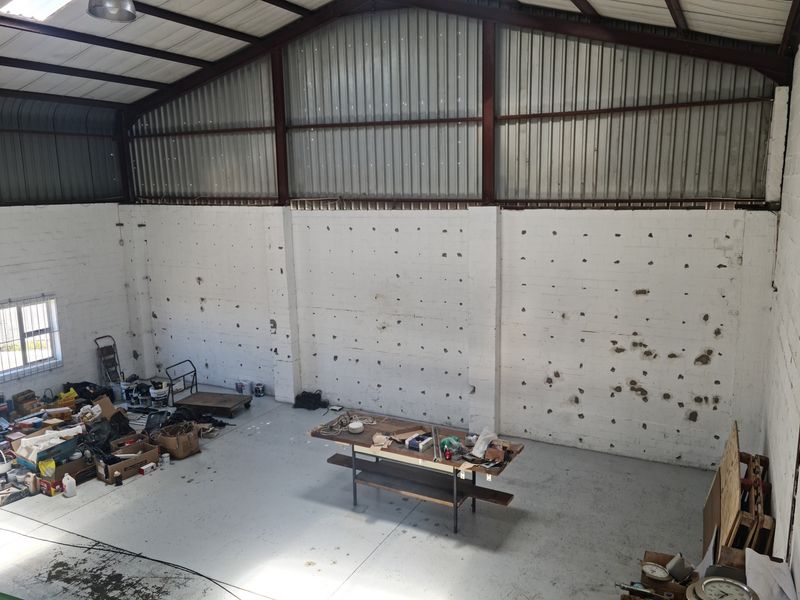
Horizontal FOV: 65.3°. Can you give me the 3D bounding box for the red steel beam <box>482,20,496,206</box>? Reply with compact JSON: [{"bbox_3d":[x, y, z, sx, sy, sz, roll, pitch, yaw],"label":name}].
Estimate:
[{"bbox_3d":[1.379,-2.846,9.610,0.185,2.717,0.100,4,12,27],"label":"red steel beam"}]

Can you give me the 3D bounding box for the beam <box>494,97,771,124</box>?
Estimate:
[{"bbox_3d":[3.088,-2.664,8.743,3.671,0.070,0.080,4,12,27],"label":"beam"}]

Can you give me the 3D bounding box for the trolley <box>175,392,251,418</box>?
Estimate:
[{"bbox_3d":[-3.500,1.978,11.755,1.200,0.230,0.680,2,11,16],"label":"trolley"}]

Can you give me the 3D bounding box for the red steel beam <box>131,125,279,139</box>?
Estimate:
[{"bbox_3d":[-4.018,-3.307,12.395,3.886,0.070,0.080,4,12,27],"label":"red steel beam"}]

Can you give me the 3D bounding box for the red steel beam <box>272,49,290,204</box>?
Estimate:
[{"bbox_3d":[-2.166,-3.130,11.440,0.185,2.725,0.100,4,12,27],"label":"red steel beam"}]

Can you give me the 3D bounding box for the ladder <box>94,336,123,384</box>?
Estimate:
[{"bbox_3d":[-6.037,1.349,13.018,0.170,1.130,0.430,-15,3,29],"label":"ladder"}]

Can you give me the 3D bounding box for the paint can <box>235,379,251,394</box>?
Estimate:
[{"bbox_3d":[-3.159,1.792,12.582,0.280,0.280,0.280,4,12,27],"label":"paint can"}]

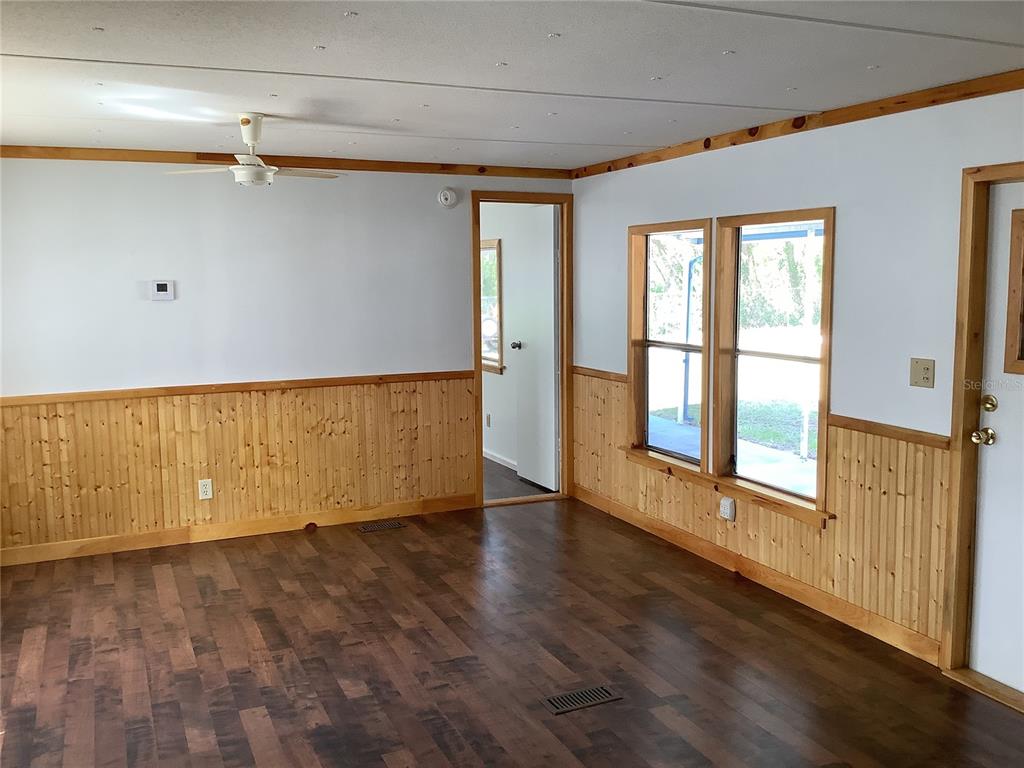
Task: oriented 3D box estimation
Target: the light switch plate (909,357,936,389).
[{"bbox_3d":[1.634,-0.042,3.649,0.013,0.114,0.116,-4,8,-24],"label":"light switch plate"}]

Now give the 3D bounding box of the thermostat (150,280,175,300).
[{"bbox_3d":[-1.998,-0.536,5.252,0.115,0.113,0.025,-4,8,-24],"label":"thermostat"}]

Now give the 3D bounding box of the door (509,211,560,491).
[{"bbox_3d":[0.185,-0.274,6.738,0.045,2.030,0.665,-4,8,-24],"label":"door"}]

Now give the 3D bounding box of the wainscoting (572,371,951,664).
[{"bbox_3d":[1.067,0.499,5.003,0.038,0.938,3.110,-4,8,-24],"label":"wainscoting"}]

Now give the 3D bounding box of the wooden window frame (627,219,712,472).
[{"bbox_3d":[0.929,-0.231,5.302,0.100,1.380,0.830,-4,8,-24],"label":"wooden window frame"}]

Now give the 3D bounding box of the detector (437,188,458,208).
[{"bbox_3d":[-0.414,-1.189,5.873,0.128,0.128,0.045,-4,8,-24],"label":"detector"}]

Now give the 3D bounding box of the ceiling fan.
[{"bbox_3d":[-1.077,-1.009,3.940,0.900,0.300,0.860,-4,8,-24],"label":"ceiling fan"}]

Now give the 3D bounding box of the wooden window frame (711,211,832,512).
[{"bbox_3d":[1.289,-0.137,4.501,0.100,1.380,0.830,-4,8,-24],"label":"wooden window frame"}]

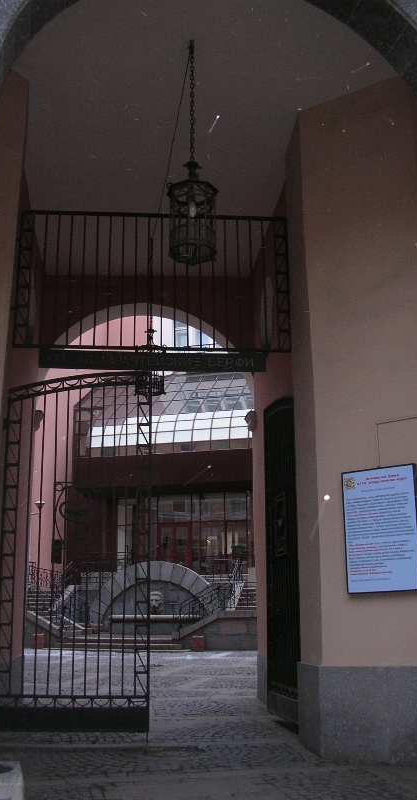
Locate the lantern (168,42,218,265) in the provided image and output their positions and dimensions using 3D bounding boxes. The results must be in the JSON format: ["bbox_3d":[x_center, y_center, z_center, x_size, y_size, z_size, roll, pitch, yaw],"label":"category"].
[{"bbox_3d":[-0.178,-2.758,8.841,0.534,2.778,0.534,1,-16,-5],"label":"lantern"}]

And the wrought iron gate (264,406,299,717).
[{"bbox_3d":[0.973,2.044,11.151,0.090,4.402,1.867,1,-16,-5],"label":"wrought iron gate"}]

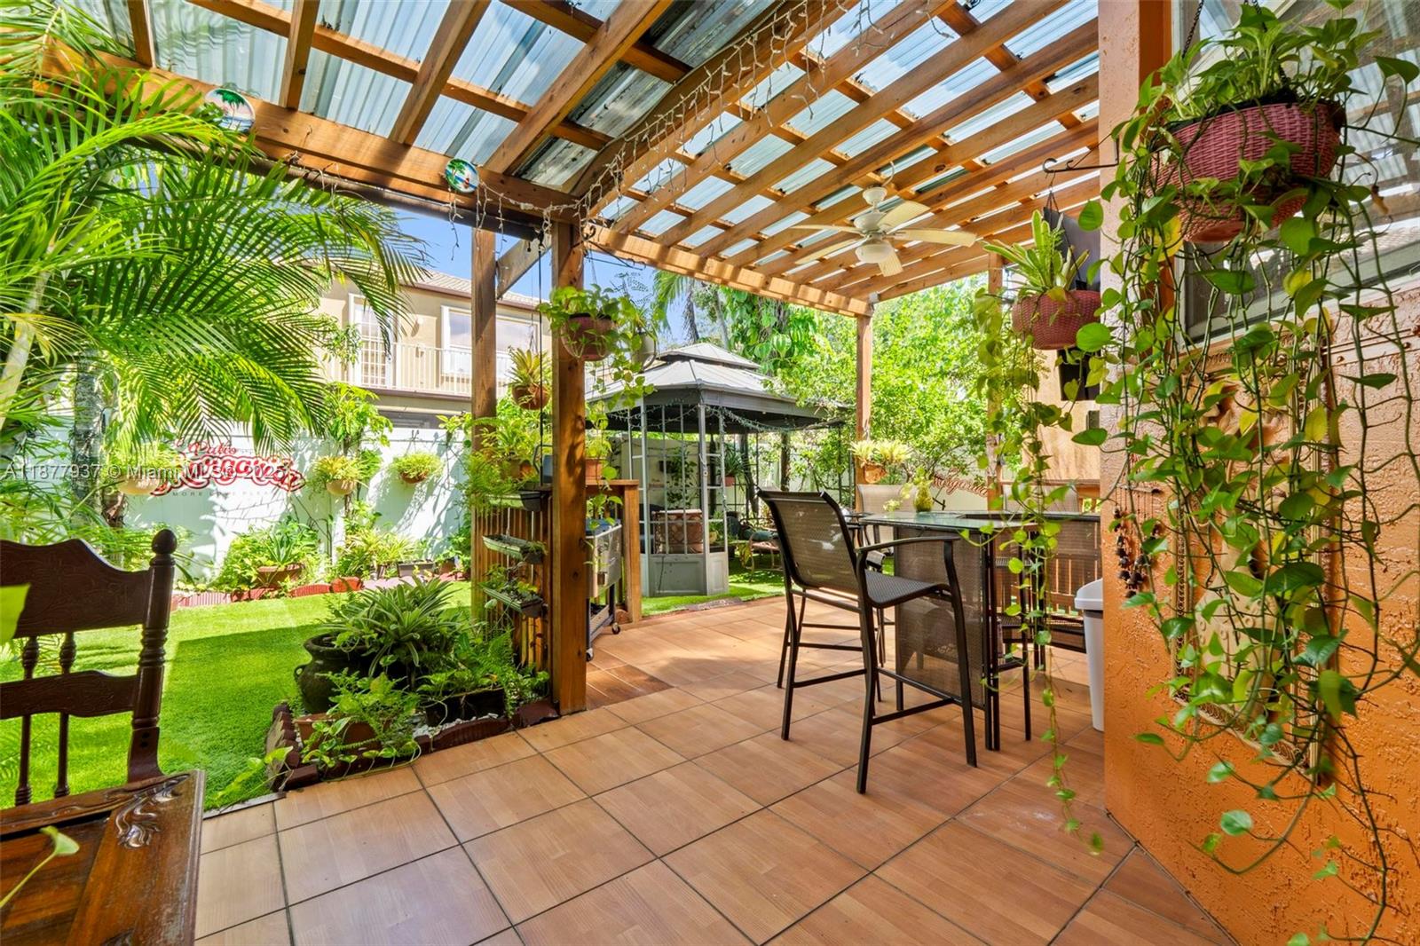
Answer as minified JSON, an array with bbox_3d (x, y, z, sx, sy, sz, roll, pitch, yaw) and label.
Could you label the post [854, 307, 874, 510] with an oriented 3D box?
[{"bbox_3d":[1.196,0.009,4.571,0.100,2.500,0.095,1,-1,-38],"label":"post"}]

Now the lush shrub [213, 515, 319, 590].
[{"bbox_3d":[-4.790,0.870,6.400,0.950,0.820,0.750,1,-1,-38],"label":"lush shrub"}]

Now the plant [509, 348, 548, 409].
[{"bbox_3d":[-1.135,-0.593,3.700,0.260,0.400,0.260,1,-1,-38],"label":"plant"}]

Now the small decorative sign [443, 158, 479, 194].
[{"bbox_3d":[-1.206,-1.437,2.870,0.165,0.170,0.020,1,-1,-38],"label":"small decorative sign"}]

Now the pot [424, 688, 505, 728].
[{"bbox_3d":[-1.186,1.099,2.862,0.370,0.160,0.210,0,-1,-30],"label":"pot"}]

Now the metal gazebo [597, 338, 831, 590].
[{"bbox_3d":[-0.080,-0.230,8.350,3.350,3.200,3.350,1,-1,-39],"label":"metal gazebo"}]

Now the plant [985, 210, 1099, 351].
[{"bbox_3d":[1.144,-0.662,2.030,0.360,0.460,0.330,1,-1,-38],"label":"plant"}]

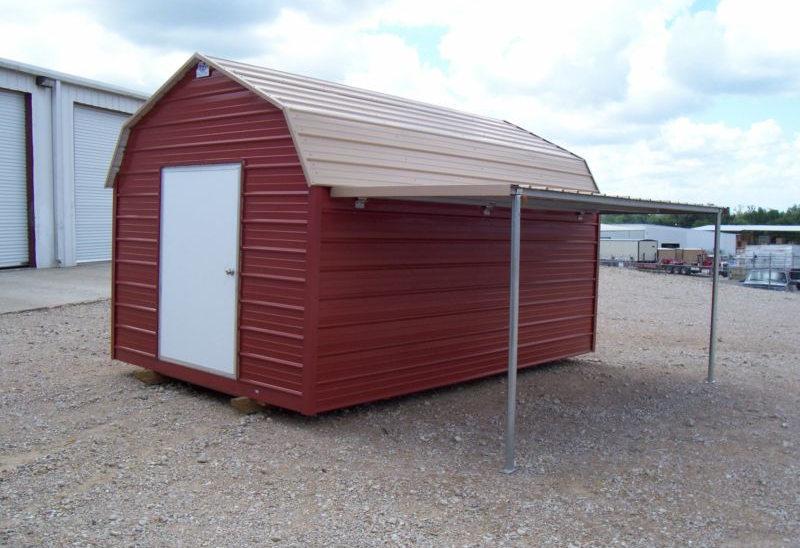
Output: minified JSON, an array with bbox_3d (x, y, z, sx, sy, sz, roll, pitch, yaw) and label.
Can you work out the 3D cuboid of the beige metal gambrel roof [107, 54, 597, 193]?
[{"bbox_3d":[-0.243,-1.439,8.822,3.246,1.198,4.876,5,5,42],"label":"beige metal gambrel roof"}]

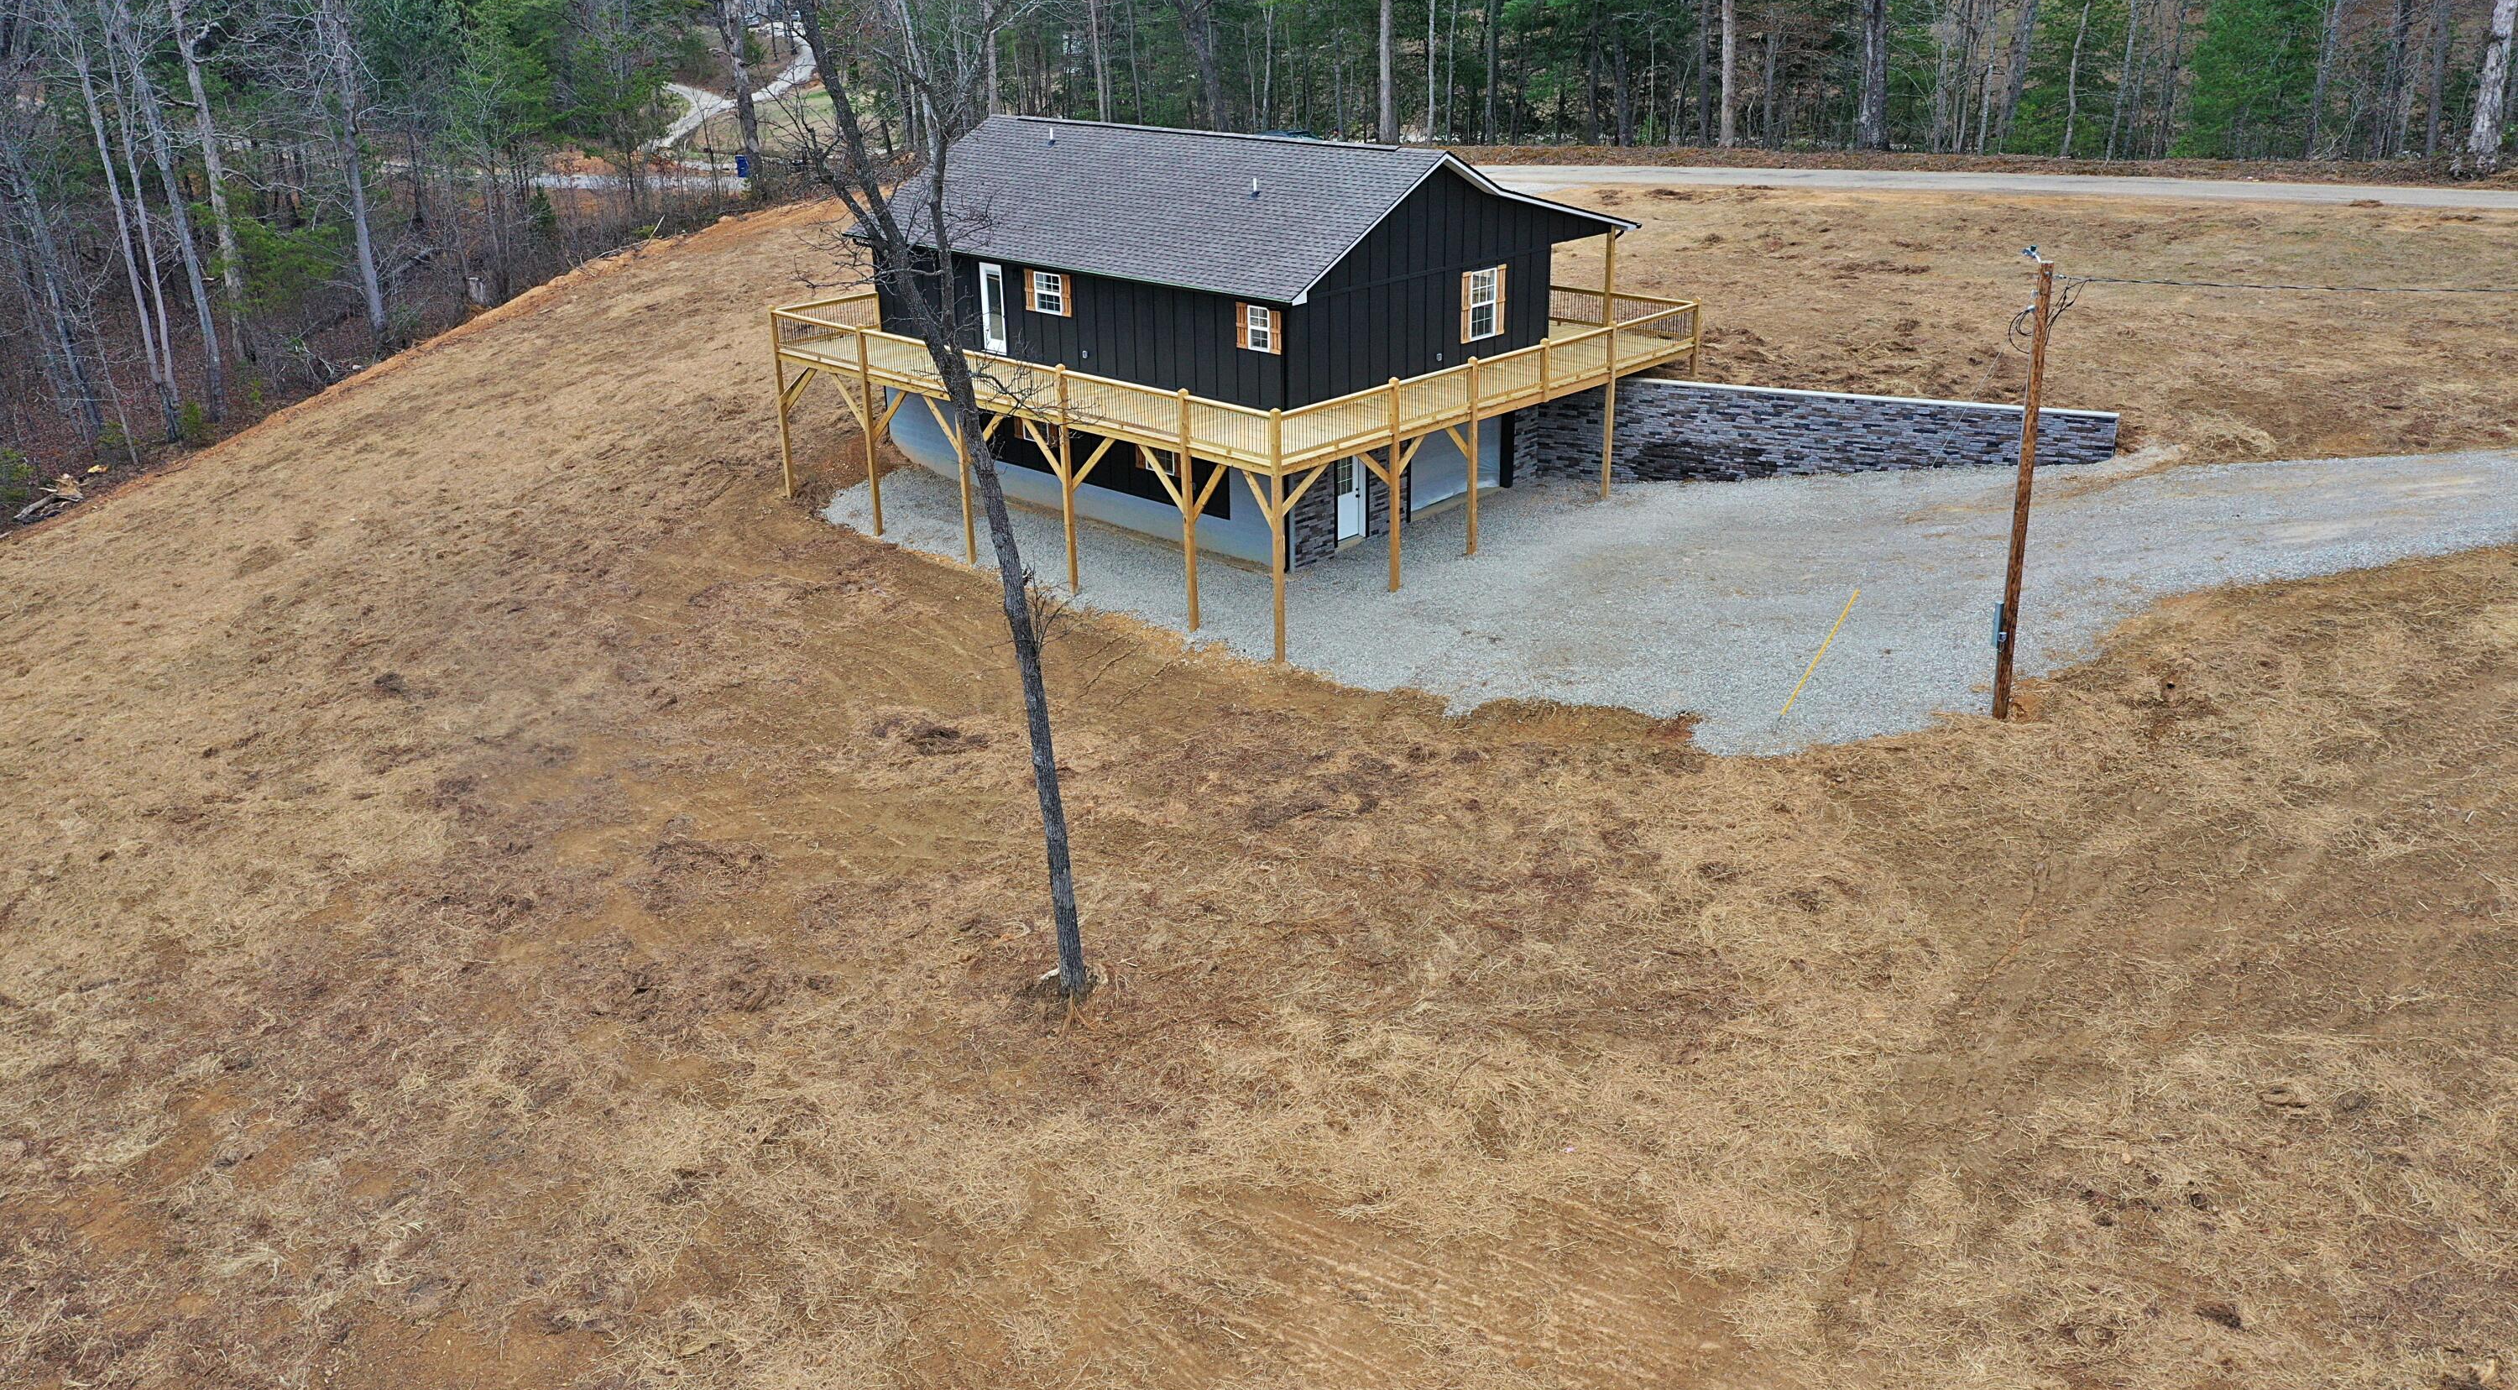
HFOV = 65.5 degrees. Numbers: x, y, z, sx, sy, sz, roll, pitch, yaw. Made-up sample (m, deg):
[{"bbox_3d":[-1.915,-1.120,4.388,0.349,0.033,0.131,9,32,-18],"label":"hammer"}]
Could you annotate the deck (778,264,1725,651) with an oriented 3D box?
[{"bbox_3d":[-0.625,-7.010,47.778,16.830,5.005,14.801,19,29,40],"label":"deck"}]

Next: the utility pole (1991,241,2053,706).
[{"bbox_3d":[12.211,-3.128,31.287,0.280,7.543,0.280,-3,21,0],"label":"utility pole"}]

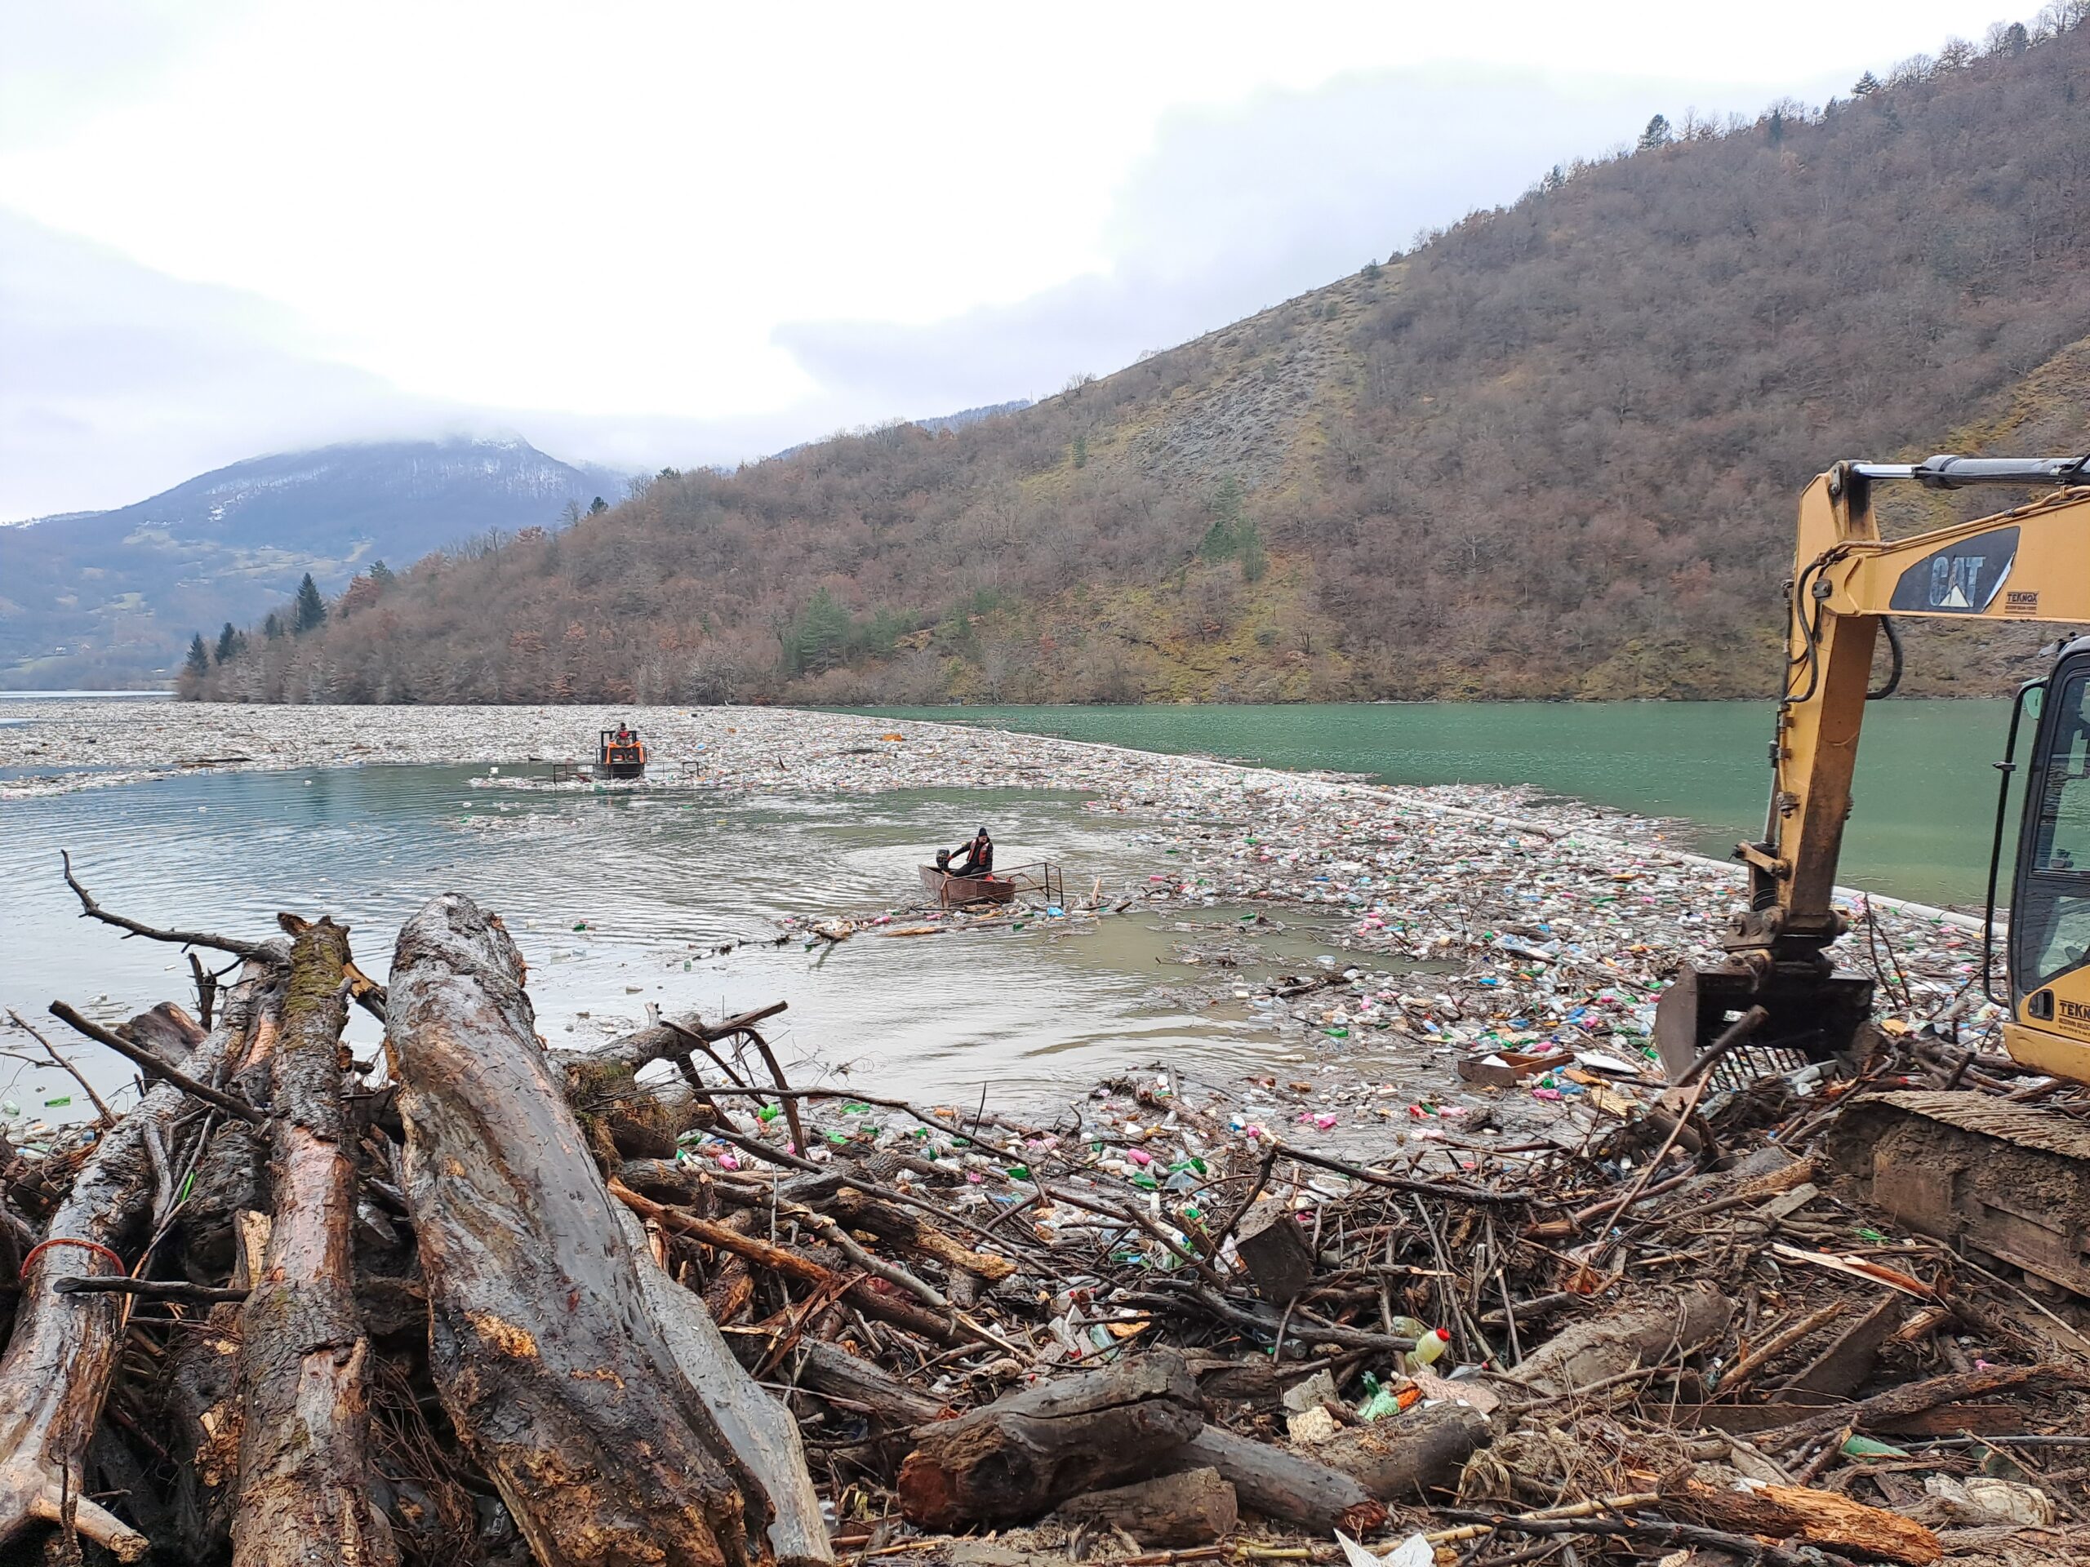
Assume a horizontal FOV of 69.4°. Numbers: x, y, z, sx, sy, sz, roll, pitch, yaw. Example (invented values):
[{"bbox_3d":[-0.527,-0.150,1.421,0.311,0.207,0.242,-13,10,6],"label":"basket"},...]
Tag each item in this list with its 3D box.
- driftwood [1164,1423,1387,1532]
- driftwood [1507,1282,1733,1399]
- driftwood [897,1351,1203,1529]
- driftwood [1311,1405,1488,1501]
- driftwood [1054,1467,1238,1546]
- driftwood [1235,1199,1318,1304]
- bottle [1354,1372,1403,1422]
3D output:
[{"bbox_3d":[0.630,2.023,4.410,0.687,0.165,0.165,2,4,37],"label":"driftwood"},{"bbox_3d":[2.103,2.035,5.475,1.012,0.230,0.230,-1,3,-34],"label":"driftwood"},{"bbox_3d":[0.039,1.915,4.410,0.870,0.270,0.270,-5,6,-28],"label":"driftwood"},{"bbox_3d":[1.113,2.045,4.625,0.586,0.220,0.220,1,3,-30],"label":"driftwood"},{"bbox_3d":[0.277,1.977,4.125,0.472,0.165,0.165,-14,-1,19],"label":"driftwood"},{"bbox_3d":[1.003,2.053,6.600,0.260,0.290,0.260,-28,13,-8],"label":"driftwood"},{"bbox_3d":[1.090,2.016,4.950,0.090,0.190,0.090,-22,12,0],"label":"bottle"}]

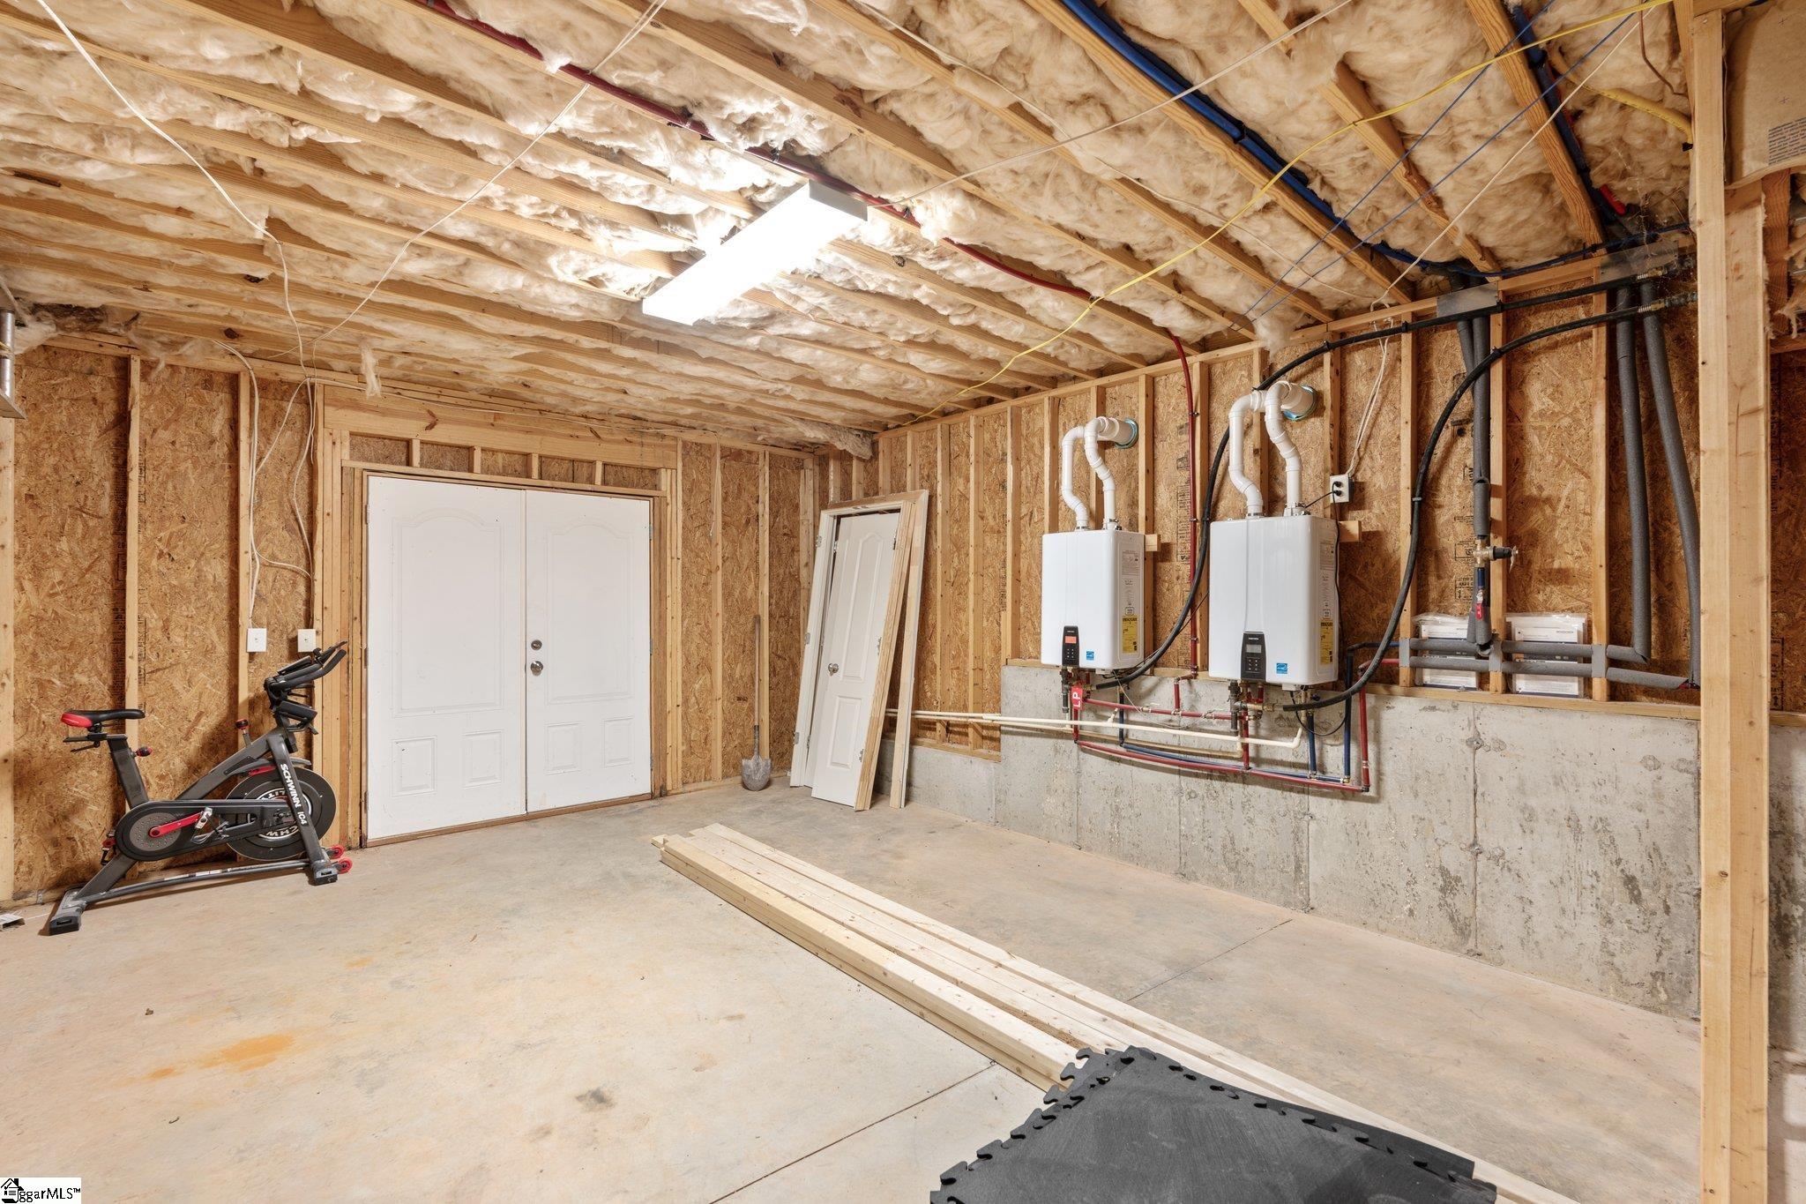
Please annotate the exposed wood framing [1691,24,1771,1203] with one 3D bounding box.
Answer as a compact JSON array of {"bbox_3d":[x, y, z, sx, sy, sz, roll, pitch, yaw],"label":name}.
[{"bbox_3d":[1.647,0.122,1.591,0.095,2.556,0.090,0,0,-43],"label":"exposed wood framing"}]

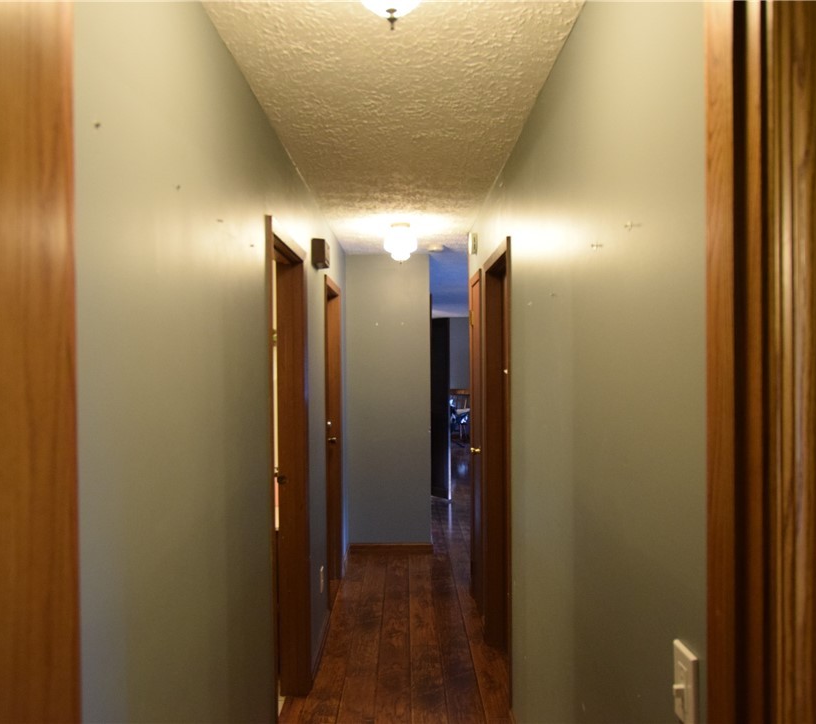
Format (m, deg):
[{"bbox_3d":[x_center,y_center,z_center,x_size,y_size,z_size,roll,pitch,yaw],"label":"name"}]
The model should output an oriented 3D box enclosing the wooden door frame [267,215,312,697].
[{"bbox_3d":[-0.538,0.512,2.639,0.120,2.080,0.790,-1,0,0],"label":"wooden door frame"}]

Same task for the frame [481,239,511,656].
[{"bbox_3d":[0.505,0.498,3.182,0.130,2.080,0.870,-1,0,0],"label":"frame"}]

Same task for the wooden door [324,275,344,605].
[{"bbox_3d":[-0.532,0.510,4.220,0.100,2.080,0.740,-1,0,0],"label":"wooden door"}]

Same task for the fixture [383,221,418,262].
[{"bbox_3d":[-0.047,-0.772,4.129,0.220,0.250,0.220,-1,0,0],"label":"fixture"}]

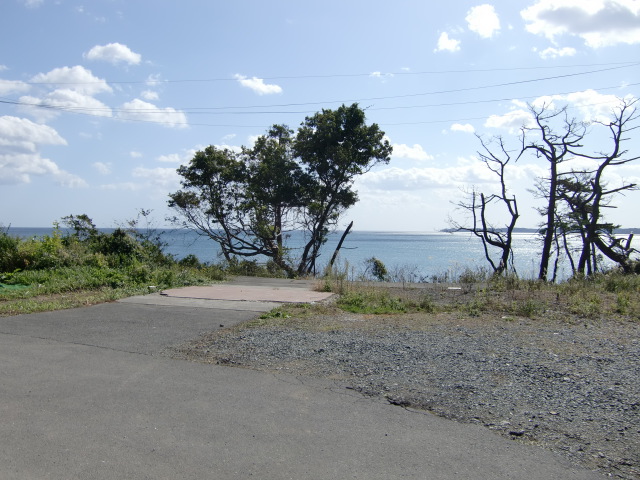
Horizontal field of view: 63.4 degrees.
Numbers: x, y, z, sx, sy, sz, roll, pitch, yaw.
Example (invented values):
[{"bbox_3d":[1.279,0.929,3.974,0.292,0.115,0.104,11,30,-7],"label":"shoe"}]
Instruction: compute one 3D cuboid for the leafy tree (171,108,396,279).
[{"bbox_3d":[-1.526,-1.912,20.000,8.400,6.600,6.300,1,1,0],"label":"leafy tree"}]

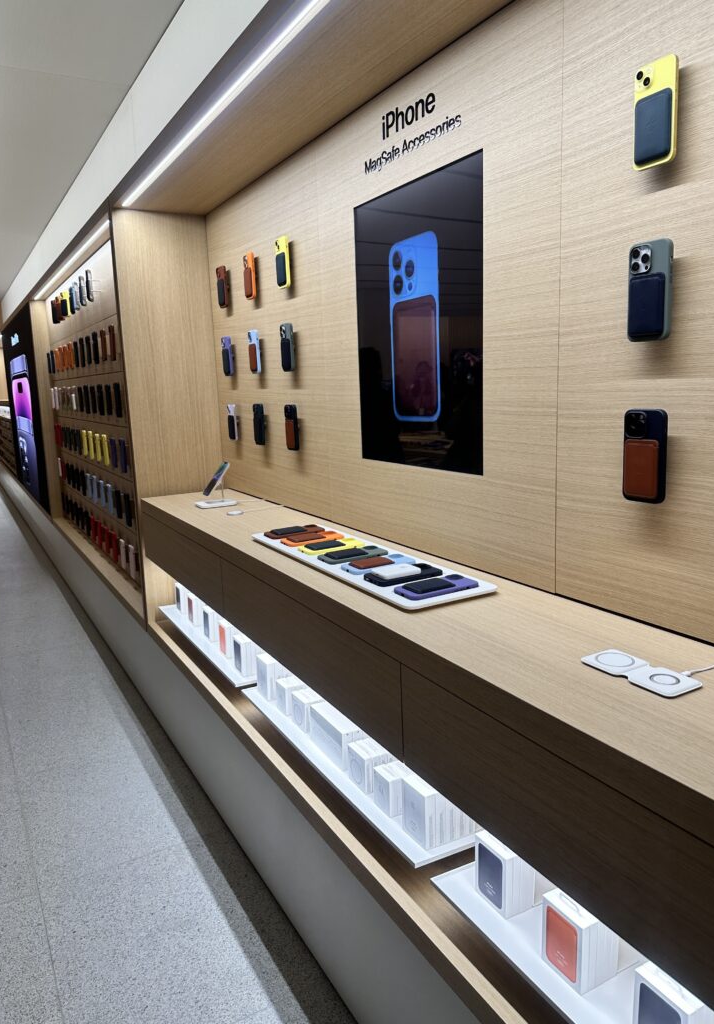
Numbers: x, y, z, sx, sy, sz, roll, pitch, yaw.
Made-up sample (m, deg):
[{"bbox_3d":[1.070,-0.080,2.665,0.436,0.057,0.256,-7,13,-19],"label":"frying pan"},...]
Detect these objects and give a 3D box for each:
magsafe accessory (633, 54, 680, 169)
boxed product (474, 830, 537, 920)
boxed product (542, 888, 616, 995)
[{"bbox_3d":[0.450,-0.602,1.075,0.013,0.147,0.071,-8,12,-29],"label":"magsafe accessory"},{"bbox_3d":[0.254,0.618,1.225,0.060,0.111,0.079,-8,12,-29],"label":"boxed product"},{"bbox_3d":[0.337,0.643,1.079,0.072,0.110,0.081,-8,12,-29],"label":"boxed product"}]

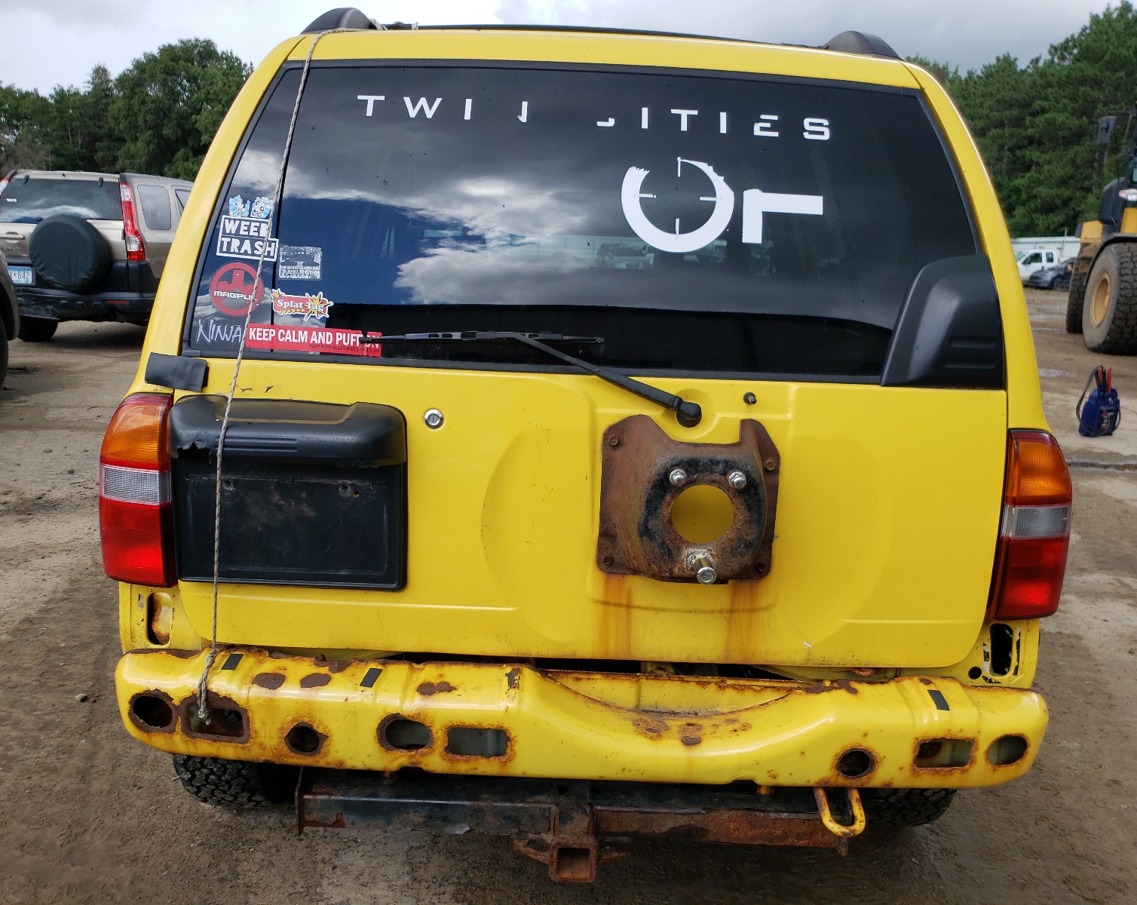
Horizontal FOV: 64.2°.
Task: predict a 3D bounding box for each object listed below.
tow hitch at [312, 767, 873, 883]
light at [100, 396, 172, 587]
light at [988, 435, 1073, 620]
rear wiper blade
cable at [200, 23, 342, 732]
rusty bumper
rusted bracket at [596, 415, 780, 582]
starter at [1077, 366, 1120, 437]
[{"bbox_3d":[0.013,0.592,1.530,0.935,0.133,0.235,2,13,0],"label":"tow hitch"},{"bbox_3d":[-0.658,0.053,1.389,0.140,0.302,0.105,2,13,0],"label":"light"},{"bbox_3d":[0.715,0.111,1.398,0.147,0.301,0.105,2,13,0],"label":"light"},{"bbox_3d":[-0.054,-0.107,1.288,0.490,0.128,0.085,2,13,0],"label":"rear wiper blade"},{"bbox_3d":[-0.461,-0.137,1.397,0.135,1.055,0.400,2,13,0],"label":"cable"},{"bbox_3d":[0.019,0.412,1.410,1.410,0.138,0.165,2,13,0],"label":"rusty bumper"},{"bbox_3d":[0.178,0.081,1.300,0.264,0.244,0.125,2,13,0],"label":"rusted bracket"},{"bbox_3d":[4.004,-0.386,6.819,0.270,0.530,0.180,1,13,-6],"label":"starter"}]

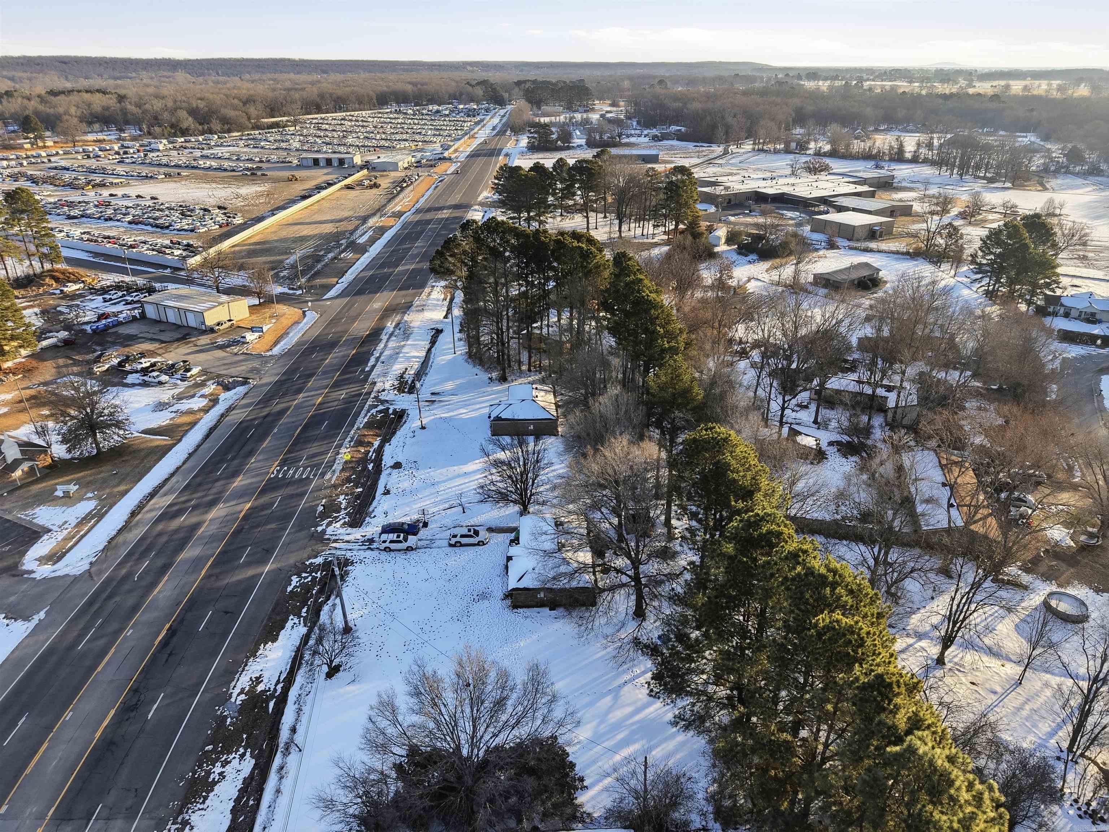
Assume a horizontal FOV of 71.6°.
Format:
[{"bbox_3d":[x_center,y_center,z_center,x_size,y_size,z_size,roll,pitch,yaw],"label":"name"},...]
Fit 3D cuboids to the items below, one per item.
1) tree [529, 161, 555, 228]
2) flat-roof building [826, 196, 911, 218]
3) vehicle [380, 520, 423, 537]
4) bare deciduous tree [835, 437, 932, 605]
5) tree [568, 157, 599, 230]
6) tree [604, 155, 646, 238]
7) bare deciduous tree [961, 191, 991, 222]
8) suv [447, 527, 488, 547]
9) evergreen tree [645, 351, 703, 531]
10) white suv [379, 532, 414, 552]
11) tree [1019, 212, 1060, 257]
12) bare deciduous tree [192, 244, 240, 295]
[{"bbox_3d":[-4.600,-79.168,276.587,9.800,23.900,9.800,0,25,0],"label":"tree"},{"bbox_3d":[123.977,-82.742,304.679,24.500,5.300,24.000,-14,28,-28],"label":"flat-roof building"},{"bbox_3d":[-19.816,14.418,99.001,4.850,1.650,1.900,1,25,3],"label":"vehicle"},{"bbox_3d":[34.600,11.694,81.159,9.900,19.000,9.800,0,25,0],"label":"bare deciduous tree"},{"bbox_3d":[11.637,-78.285,274.266,10.500,25.000,10.500,0,24,0],"label":"tree"},{"bbox_3d":[23.800,-74.407,262.052,13.500,27.300,13.500,0,25,0],"label":"tree"},{"bbox_3d":[156.700,-77.909,287.038,9.900,11.300,9.700,0,25,0],"label":"bare deciduous tree"},{"bbox_3d":[-10.950,15.319,98.323,5.100,1.920,2.000,-2,25,-4],"label":"suv"},{"bbox_3d":[14.300,4.028,91.951,6.800,24.000,6.600,0,25,0],"label":"evergreen tree"},{"bbox_3d":[-19.046,15.448,94.608,4.650,1.750,1.780,-1,25,-2],"label":"white suv"},{"bbox_3d":[137.603,-49.784,219.436,9.900,16.440,9.900,0,25,0],"label":"tree"},{"bbox_3d":[-86.800,-37.314,196.523,11.500,12.500,11.300,0,25,0],"label":"bare deciduous tree"}]

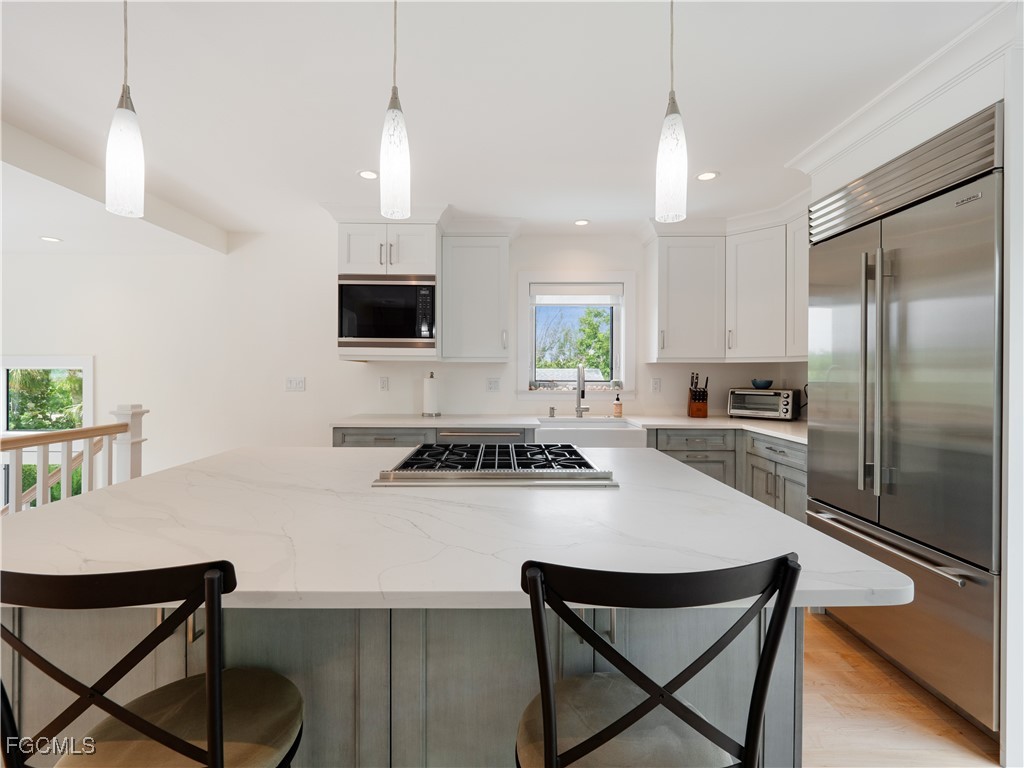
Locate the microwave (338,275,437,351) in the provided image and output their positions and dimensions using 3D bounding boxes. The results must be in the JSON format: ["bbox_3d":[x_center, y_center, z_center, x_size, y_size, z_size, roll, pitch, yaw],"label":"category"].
[{"bbox_3d":[-0.892,-0.521,3.160,0.695,0.525,0.450,0,1,-1],"label":"microwave"}]

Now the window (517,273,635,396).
[{"bbox_3d":[0.538,-0.416,3.510,0.990,1.040,0.120,0,1,-1],"label":"window"}]

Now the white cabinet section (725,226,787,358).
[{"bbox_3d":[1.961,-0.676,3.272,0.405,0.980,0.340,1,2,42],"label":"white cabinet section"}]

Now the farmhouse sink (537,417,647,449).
[{"bbox_3d":[0.540,0.430,3.070,0.770,0.250,0.460,0,1,-1],"label":"farmhouse sink"}]

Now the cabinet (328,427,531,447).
[{"bbox_3d":[-0.567,0.735,3.190,1.380,0.880,0.610,0,1,-1],"label":"cabinet"}]

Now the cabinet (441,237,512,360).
[{"bbox_3d":[-0.282,-0.658,3.330,0.540,0.950,0.330,0,1,-1],"label":"cabinet"}]

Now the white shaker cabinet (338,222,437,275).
[{"bbox_3d":[-0.892,-0.975,3.200,0.700,0.375,0.520,0,1,-1],"label":"white shaker cabinet"}]

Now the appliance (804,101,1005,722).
[{"bbox_3d":[1.880,0.145,1.785,0.650,2.150,0.880,0,1,-1],"label":"appliance"}]

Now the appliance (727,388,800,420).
[{"bbox_3d":[1.975,0.163,3.235,0.300,0.235,0.440,-1,1,-45],"label":"appliance"}]

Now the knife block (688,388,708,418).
[{"bbox_3d":[1.515,0.150,3.380,0.145,0.250,0.160,0,1,15],"label":"knife block"}]

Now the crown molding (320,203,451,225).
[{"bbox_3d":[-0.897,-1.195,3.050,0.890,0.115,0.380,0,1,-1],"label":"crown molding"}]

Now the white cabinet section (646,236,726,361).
[{"bbox_3d":[1.422,-0.678,3.441,0.540,0.985,0.330,0,1,-1],"label":"white cabinet section"}]

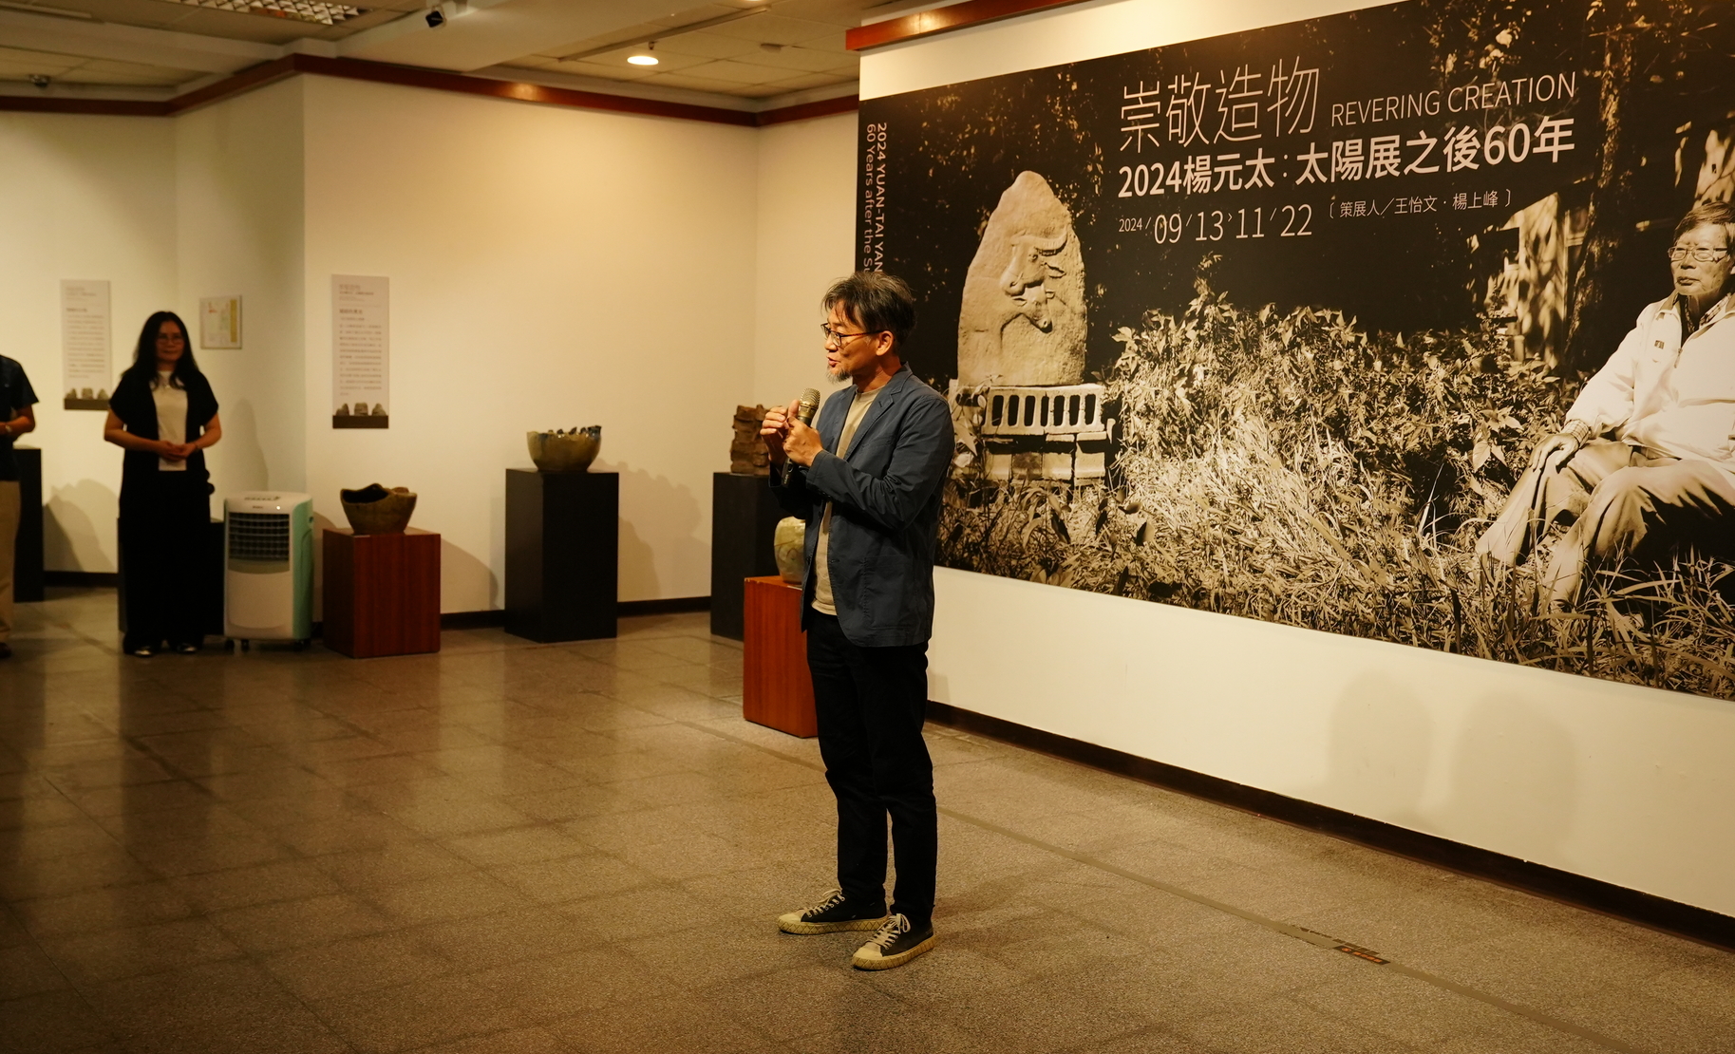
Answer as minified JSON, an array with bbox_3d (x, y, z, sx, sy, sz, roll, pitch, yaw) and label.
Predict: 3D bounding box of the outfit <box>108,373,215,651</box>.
[{"bbox_3d":[-3.551,-0.096,8.999,0.540,1.390,0.280,-1,6,-23],"label":"outfit"}]

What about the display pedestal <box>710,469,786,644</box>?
[{"bbox_3d":[-0.541,0.160,9.753,0.446,0.889,0.441,-2,6,-36],"label":"display pedestal"}]

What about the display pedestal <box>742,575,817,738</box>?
[{"bbox_3d":[-0.201,0.531,7.491,0.450,0.600,0.450,-2,6,-36],"label":"display pedestal"}]

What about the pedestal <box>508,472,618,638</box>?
[{"bbox_3d":[-1.649,0.143,9.638,0.440,0.892,0.446,-3,6,-36],"label":"pedestal"}]

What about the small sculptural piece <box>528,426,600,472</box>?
[{"bbox_3d":[-1.627,-0.418,9.587,0.385,0.235,0.370,0,5,-10],"label":"small sculptural piece"}]

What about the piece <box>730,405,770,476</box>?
[{"bbox_3d":[-0.579,-0.466,9.676,0.220,0.370,0.245,-2,6,-36],"label":"piece"}]

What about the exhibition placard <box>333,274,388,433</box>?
[{"bbox_3d":[-2.686,-0.924,9.469,0.305,0.805,0.015,-2,6,-36],"label":"exhibition placard"}]

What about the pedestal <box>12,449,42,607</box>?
[{"bbox_3d":[-5.217,-0.015,10.654,0.450,0.900,0.450,-2,6,-36],"label":"pedestal"}]

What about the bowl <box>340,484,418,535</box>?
[{"bbox_3d":[-2.493,-0.090,9.113,0.385,0.240,0.330,0,5,-15],"label":"bowl"}]

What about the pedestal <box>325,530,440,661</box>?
[{"bbox_3d":[-2.465,0.322,9.064,0.443,0.602,0.449,-2,6,-36],"label":"pedestal"}]

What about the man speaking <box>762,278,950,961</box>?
[{"bbox_3d":[-0.020,0.226,4.588,0.450,1.735,0.480,-1,6,-28],"label":"man speaking"}]

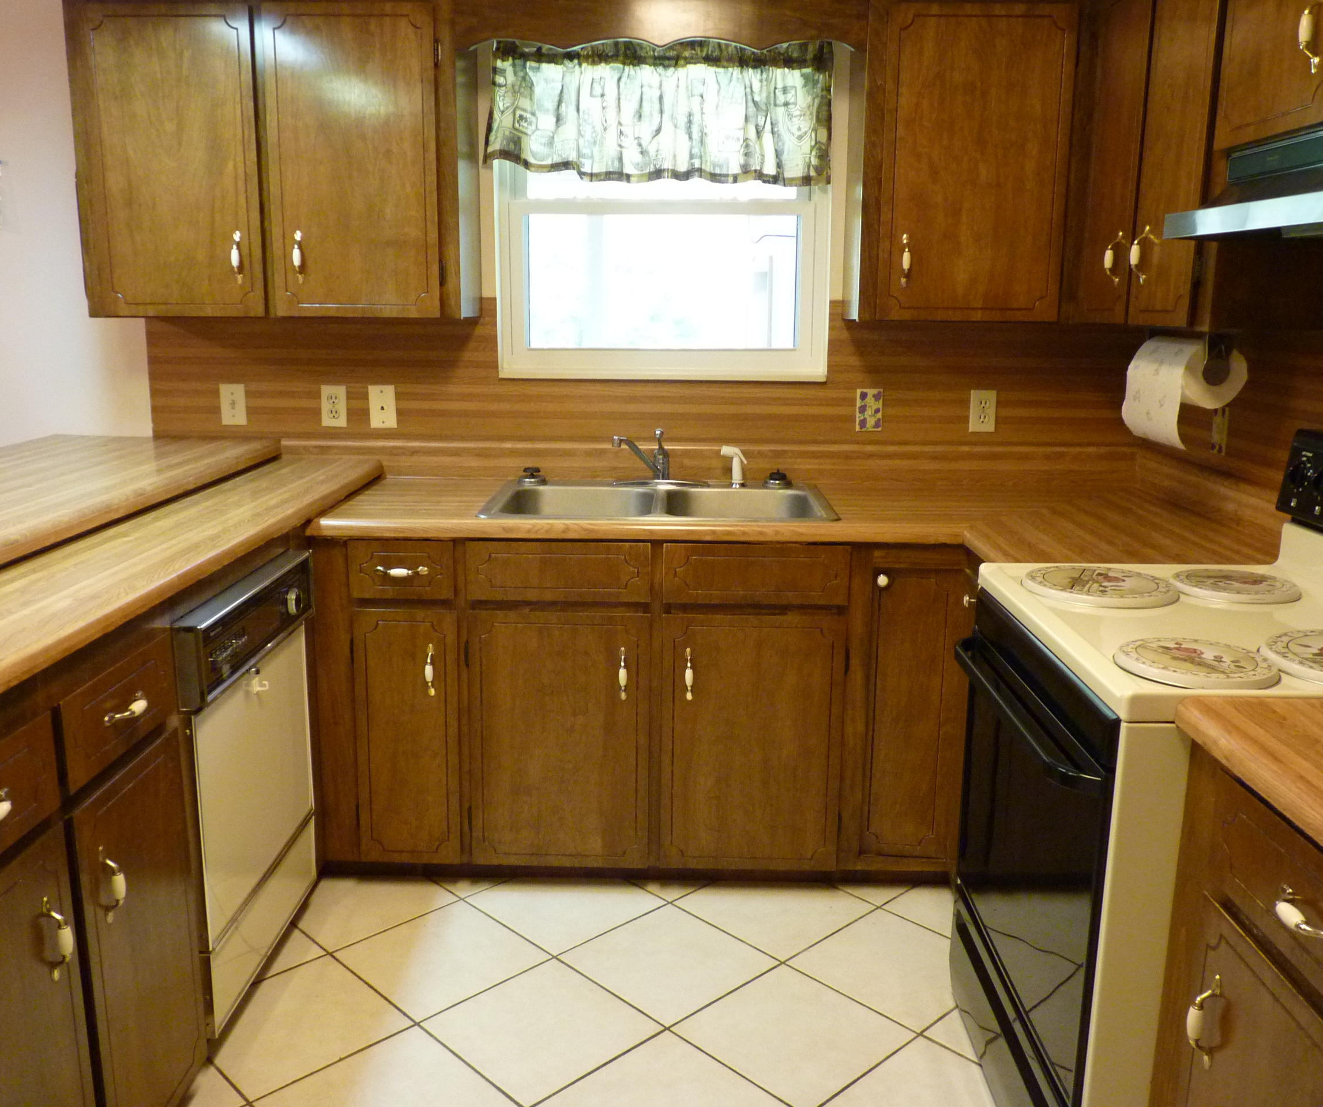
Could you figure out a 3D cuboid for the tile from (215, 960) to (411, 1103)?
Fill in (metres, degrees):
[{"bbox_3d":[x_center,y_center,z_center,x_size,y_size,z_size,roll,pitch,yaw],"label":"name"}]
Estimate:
[{"bbox_3d":[-0.722,0.923,2.259,0.342,0.010,0.342,-11,16,-43],"label":"tile"}]

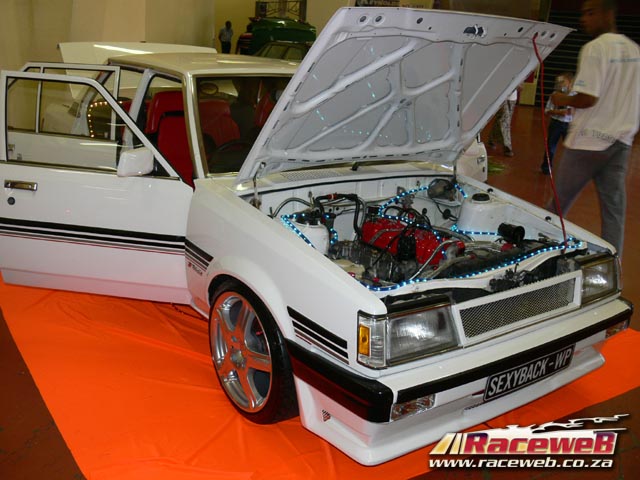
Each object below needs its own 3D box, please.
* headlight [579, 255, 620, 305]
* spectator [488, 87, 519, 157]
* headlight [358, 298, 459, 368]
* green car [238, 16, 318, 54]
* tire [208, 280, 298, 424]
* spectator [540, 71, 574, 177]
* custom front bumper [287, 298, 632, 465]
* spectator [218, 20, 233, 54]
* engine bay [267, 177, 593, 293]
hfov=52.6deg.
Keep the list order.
[{"bbox_3d":[1.176,0.166,2.753,0.330,0.165,0.110,-9,21,-36],"label":"headlight"},{"bbox_3d":[2.962,-2.199,9.953,0.500,1.700,0.550,-8,21,-35],"label":"spectator"},{"bbox_3d":[0.296,0.299,2.106,0.380,0.170,0.120,-9,21,-36],"label":"headlight"},{"bbox_3d":[-1.072,-5.774,19.174,1.720,1.500,4.200,4,17,0],"label":"green car"},{"bbox_3d":[-0.212,0.413,2.532,0.200,0.590,0.590,-9,21,-36],"label":"tire"},{"bbox_3d":[3.201,-1.518,8.460,0.450,1.290,0.400,0,17,-13],"label":"spectator"},{"bbox_3d":[0.656,0.461,2.612,1.580,0.360,0.500,-9,21,-36],"label":"custom front bumper"},{"bbox_3d":[-2.963,-5.870,20.051,0.500,1.740,0.320,1,17,-11],"label":"spectator"},{"bbox_3d":[0.455,0.051,2.798,1.320,0.450,0.900,-9,21,-36],"label":"engine bay"}]

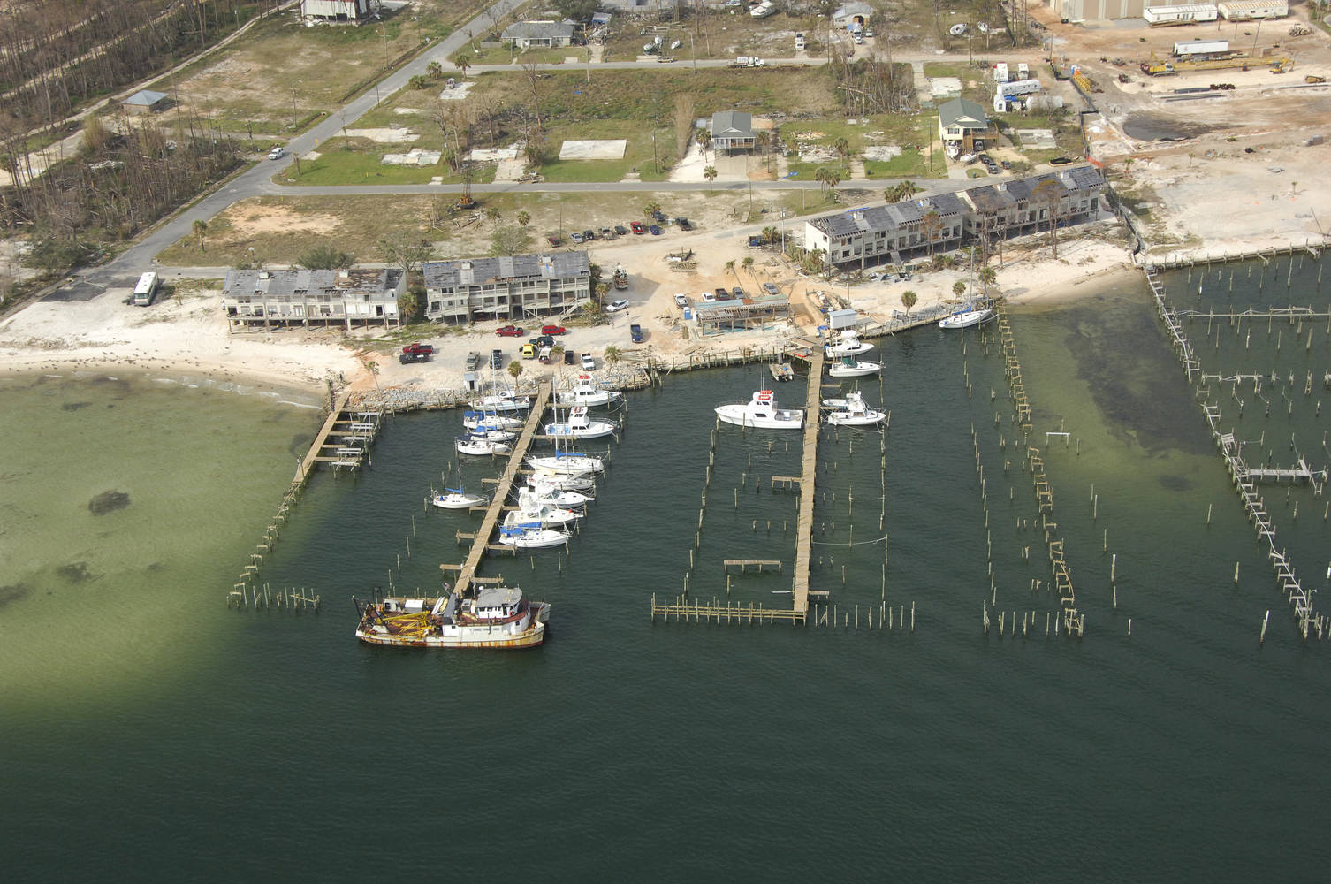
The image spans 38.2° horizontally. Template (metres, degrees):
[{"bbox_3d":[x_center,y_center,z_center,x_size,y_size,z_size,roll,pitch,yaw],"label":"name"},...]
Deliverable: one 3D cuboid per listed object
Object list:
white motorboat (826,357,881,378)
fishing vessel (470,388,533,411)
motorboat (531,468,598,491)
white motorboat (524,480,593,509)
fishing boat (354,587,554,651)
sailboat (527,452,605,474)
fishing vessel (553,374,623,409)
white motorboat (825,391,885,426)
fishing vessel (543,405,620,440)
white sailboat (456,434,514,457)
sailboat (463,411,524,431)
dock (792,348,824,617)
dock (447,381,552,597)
[{"bbox_3d":[35.355,-14.247,355.658,9.600,3.400,3.300,0,23,3],"label":"white motorboat"},{"bbox_3d":[-29.780,-7.898,343.449,10.900,3.400,3.600,-3,23,-5],"label":"fishing vessel"},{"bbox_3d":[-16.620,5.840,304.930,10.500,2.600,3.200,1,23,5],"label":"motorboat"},{"bbox_3d":[-16.592,7.429,292.933,11.300,4.077,3.973,1,23,6],"label":"white motorboat"},{"bbox_3d":[-29.396,23.346,264.860,25.900,6.700,8.000,1,23,4],"label":"fishing boat"},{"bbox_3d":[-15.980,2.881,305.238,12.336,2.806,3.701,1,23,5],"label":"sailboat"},{"bbox_3d":[-13.457,-9.537,343.913,11.200,5.500,4.000,0,23,3],"label":"fishing vessel"},{"bbox_3d":[33.447,-6.144,333.502,9.900,5.700,3.500,0,23,3],"label":"white motorboat"},{"bbox_3d":[-14.534,-3.713,330.239,12.000,5.400,4.000,0,23,3],"label":"fishing vessel"},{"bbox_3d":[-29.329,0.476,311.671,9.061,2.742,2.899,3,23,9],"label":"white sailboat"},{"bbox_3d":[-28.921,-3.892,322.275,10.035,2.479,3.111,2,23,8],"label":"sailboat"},{"bbox_3d":[22.823,3.752,301.713,2.100,2.000,99.582,1,23,5],"label":"dock"},{"bbox_3d":[-25.654,6.386,311.229,2.000,1.900,84.640,1,23,5],"label":"dock"}]

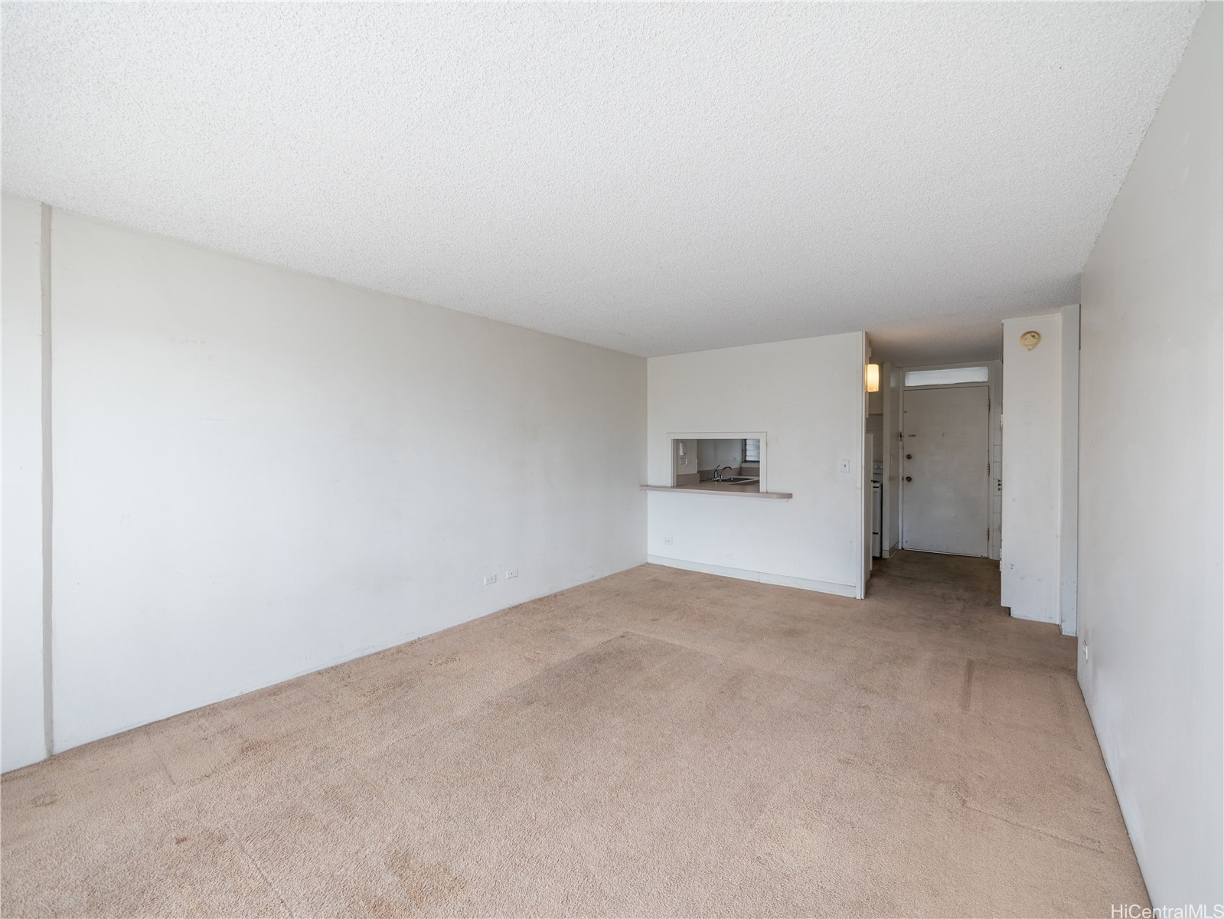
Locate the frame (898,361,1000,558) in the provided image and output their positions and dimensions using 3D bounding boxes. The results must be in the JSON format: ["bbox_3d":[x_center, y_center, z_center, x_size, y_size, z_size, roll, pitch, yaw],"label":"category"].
[{"bbox_3d":[4.324,-0.005,6.424,1.041,2.447,0.130,0,1,38],"label":"frame"}]

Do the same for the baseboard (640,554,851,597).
[{"bbox_3d":[1.303,1.188,5.140,2.249,0.104,0.020,0,1,38],"label":"baseboard"}]

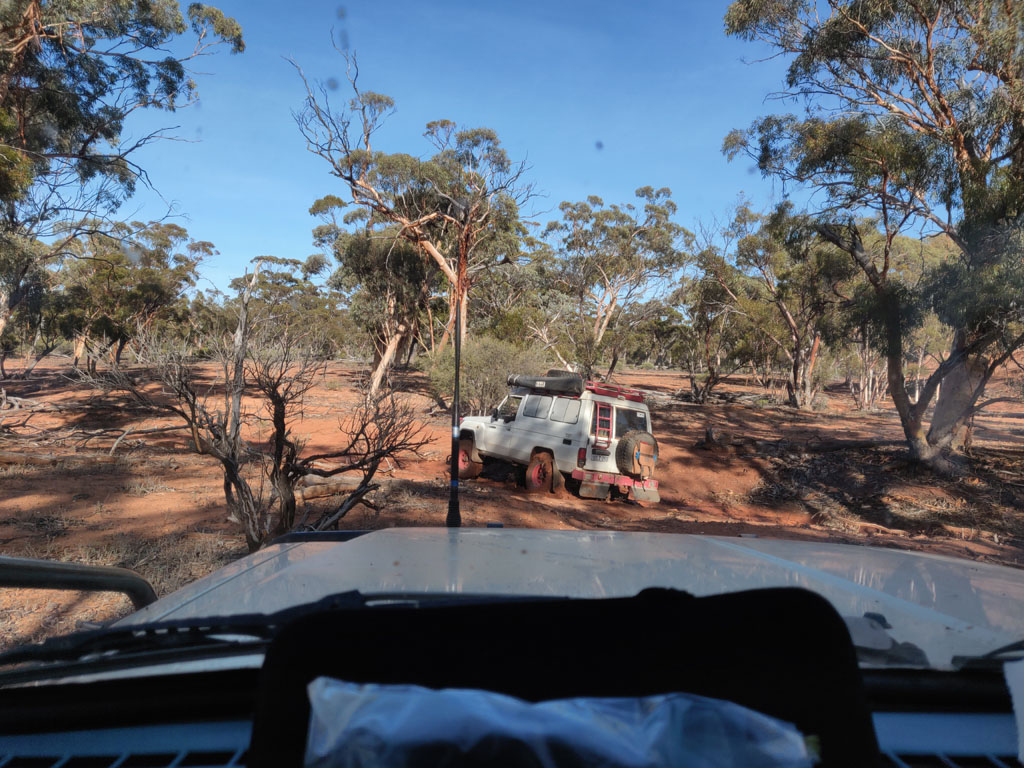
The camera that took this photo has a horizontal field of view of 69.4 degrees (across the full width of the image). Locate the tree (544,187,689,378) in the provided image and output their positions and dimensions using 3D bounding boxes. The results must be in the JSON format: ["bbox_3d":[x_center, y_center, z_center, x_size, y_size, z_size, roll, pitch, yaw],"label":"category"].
[{"bbox_3d":[5.652,-5.409,40.000,7.790,10.550,7.200,1,3,0],"label":"tree"}]

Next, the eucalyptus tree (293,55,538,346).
[{"bbox_3d":[-3.633,-5.860,27.000,8.620,12.490,7.800,1,3,0],"label":"eucalyptus tree"}]

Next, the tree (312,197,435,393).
[{"bbox_3d":[-4.799,-3.059,26.000,4.430,7.070,4.400,1,3,0],"label":"tree"}]

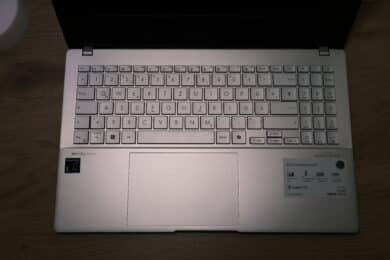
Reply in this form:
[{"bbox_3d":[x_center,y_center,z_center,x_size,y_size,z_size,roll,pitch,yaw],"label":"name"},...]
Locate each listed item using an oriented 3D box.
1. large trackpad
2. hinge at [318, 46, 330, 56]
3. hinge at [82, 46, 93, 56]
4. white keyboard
[{"bbox_3d":[-0.014,0.070,0.476,0.131,0.003,0.086,0,79,0],"label":"large trackpad"},{"bbox_3d":[0.164,-0.100,0.507,0.013,0.008,0.011,0,79,0],"label":"hinge"},{"bbox_3d":[-0.136,-0.100,0.509,0.013,0.008,0.011,0,79,0],"label":"hinge"},{"bbox_3d":[0.014,-0.032,0.496,0.322,0.005,0.100,0,79,0],"label":"white keyboard"}]

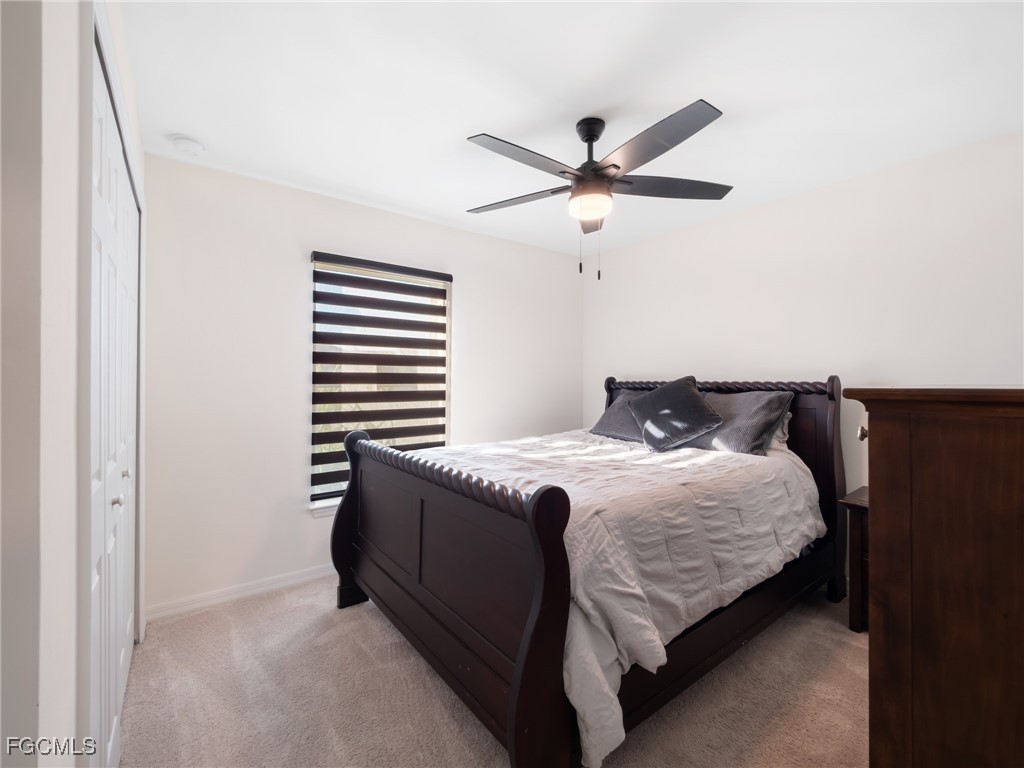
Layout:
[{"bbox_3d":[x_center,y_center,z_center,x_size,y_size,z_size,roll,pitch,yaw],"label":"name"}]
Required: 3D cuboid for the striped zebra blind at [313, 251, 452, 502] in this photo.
[{"bbox_3d":[-0.872,-0.053,2.939,1.001,1.594,0.100,0,0,-36],"label":"striped zebra blind"}]

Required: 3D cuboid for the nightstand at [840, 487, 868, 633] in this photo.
[{"bbox_3d":[2.047,0.927,2.035,0.465,0.655,0.590,0,0,-38],"label":"nightstand"}]

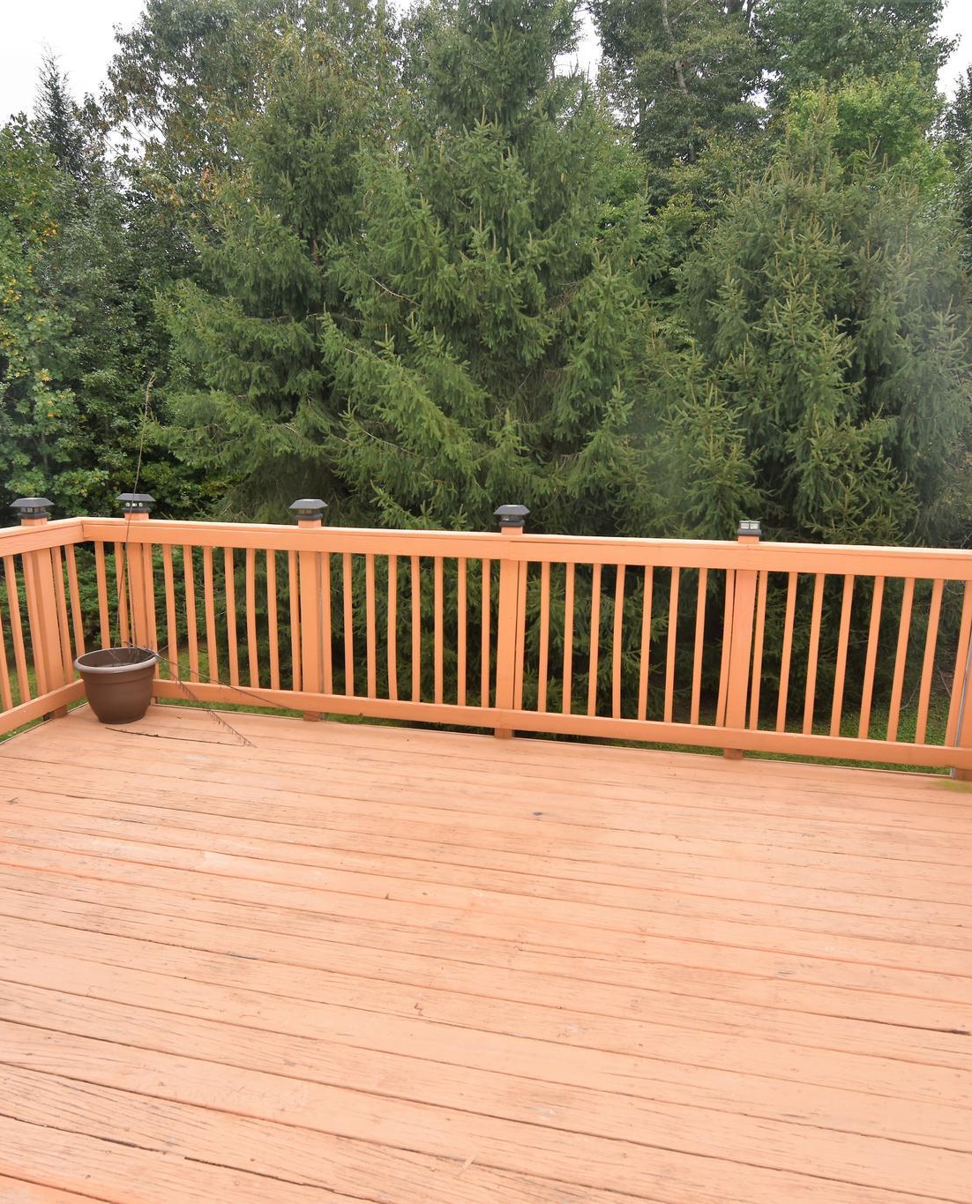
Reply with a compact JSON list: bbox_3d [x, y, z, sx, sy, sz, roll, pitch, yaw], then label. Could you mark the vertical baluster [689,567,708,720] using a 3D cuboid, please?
[{"bbox_3d":[0.970,0.207,3.675,0.036,0.769,0.036,3,13,12],"label":"vertical baluster"}]

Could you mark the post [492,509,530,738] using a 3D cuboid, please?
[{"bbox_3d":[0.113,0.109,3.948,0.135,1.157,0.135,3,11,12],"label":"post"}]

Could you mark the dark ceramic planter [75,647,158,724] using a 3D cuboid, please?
[{"bbox_3d":[-1.926,0.468,4.236,0.394,0.305,0.394,3,13,12],"label":"dark ceramic planter"}]

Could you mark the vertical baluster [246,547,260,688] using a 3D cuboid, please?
[{"bbox_3d":[-1.195,0.086,4.137,0.036,0.769,0.036,3,13,12],"label":"vertical baluster"}]

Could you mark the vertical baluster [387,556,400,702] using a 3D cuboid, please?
[{"bbox_3d":[-0.485,0.135,4.162,0.038,0.820,0.038,3,13,13],"label":"vertical baluster"}]

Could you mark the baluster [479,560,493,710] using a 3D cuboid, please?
[{"bbox_3d":[-0.004,0.153,3.883,0.036,0.769,0.036,3,13,12],"label":"baluster"}]

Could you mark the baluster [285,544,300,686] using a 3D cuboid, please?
[{"bbox_3d":[-1.018,0.103,4.280,0.038,0.820,0.038,3,13,13],"label":"baluster"}]

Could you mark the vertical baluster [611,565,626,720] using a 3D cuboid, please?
[{"bbox_3d":[0.637,0.192,3.819,0.038,0.867,0.038,3,11,12],"label":"vertical baluster"}]

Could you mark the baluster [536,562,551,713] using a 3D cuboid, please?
[{"bbox_3d":[0.290,0.176,3.989,0.038,0.820,0.038,3,13,13],"label":"baluster"}]

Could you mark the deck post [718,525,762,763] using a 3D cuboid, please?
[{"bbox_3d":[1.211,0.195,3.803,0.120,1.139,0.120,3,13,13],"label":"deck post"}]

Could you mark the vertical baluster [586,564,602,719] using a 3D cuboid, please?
[{"bbox_3d":[0.532,0.190,3.935,0.038,0.820,0.038,3,13,13],"label":"vertical baluster"}]

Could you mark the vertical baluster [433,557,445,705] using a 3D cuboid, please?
[{"bbox_3d":[-0.240,0.148,4.106,0.038,0.820,0.038,3,13,13],"label":"vertical baluster"}]

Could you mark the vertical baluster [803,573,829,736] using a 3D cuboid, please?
[{"bbox_3d":[1.512,0.245,3.716,0.038,0.820,0.038,3,13,13],"label":"vertical baluster"}]

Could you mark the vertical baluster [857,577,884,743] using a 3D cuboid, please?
[{"bbox_3d":[1.685,0.247,3.522,0.036,0.769,0.036,3,13,12],"label":"vertical baluster"}]

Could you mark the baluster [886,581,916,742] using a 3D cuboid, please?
[{"bbox_3d":[1.837,0.258,3.559,0.038,0.867,0.038,3,11,12],"label":"baluster"}]

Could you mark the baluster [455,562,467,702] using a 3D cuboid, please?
[{"bbox_3d":[-0.120,0.155,4.079,0.038,0.820,0.038,3,13,13],"label":"baluster"}]

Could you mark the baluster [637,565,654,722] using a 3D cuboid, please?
[{"bbox_3d":[0.770,0.203,3.881,0.038,0.820,0.038,3,13,13],"label":"baluster"}]

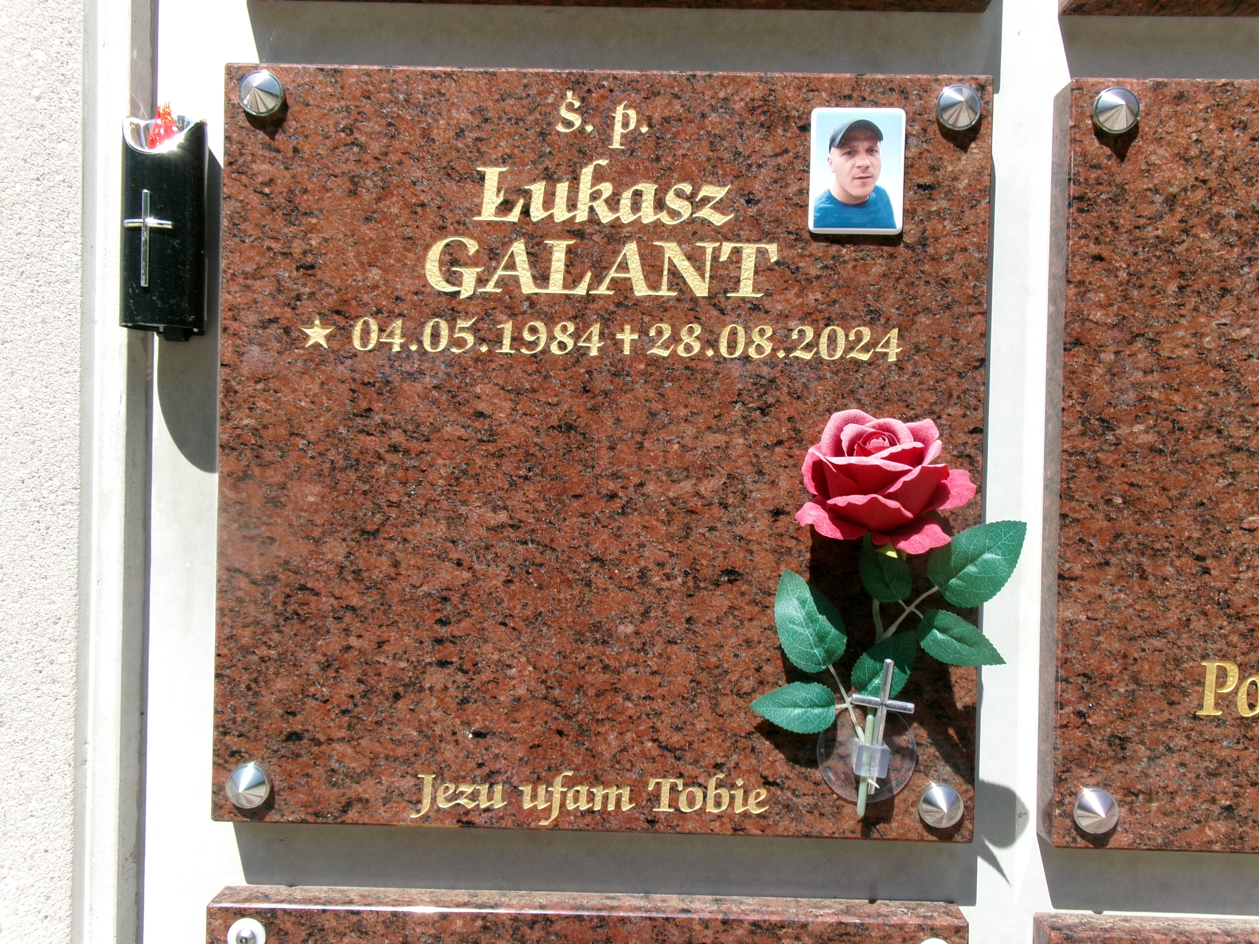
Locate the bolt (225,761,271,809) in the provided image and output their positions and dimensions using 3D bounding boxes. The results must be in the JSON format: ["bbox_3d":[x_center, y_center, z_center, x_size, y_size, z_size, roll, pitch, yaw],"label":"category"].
[{"bbox_3d":[-0.250,0.205,0.662,0.029,0.029,0.017,1,0,1],"label":"bolt"}]

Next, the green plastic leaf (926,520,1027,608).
[{"bbox_3d":[0.200,0.049,0.582,0.013,0.040,0.070,0,-37,-40],"label":"green plastic leaf"}]

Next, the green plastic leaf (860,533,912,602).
[{"bbox_3d":[0.150,0.052,0.609,0.029,0.054,0.010,-24,2,3],"label":"green plastic leaf"}]

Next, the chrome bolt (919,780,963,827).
[{"bbox_3d":[0.201,0.216,0.655,0.029,0.029,0.017,1,0,1],"label":"chrome bolt"}]

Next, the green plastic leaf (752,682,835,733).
[{"bbox_3d":[0.105,0.151,0.652,0.055,0.033,0.011,0,0,8],"label":"green plastic leaf"}]

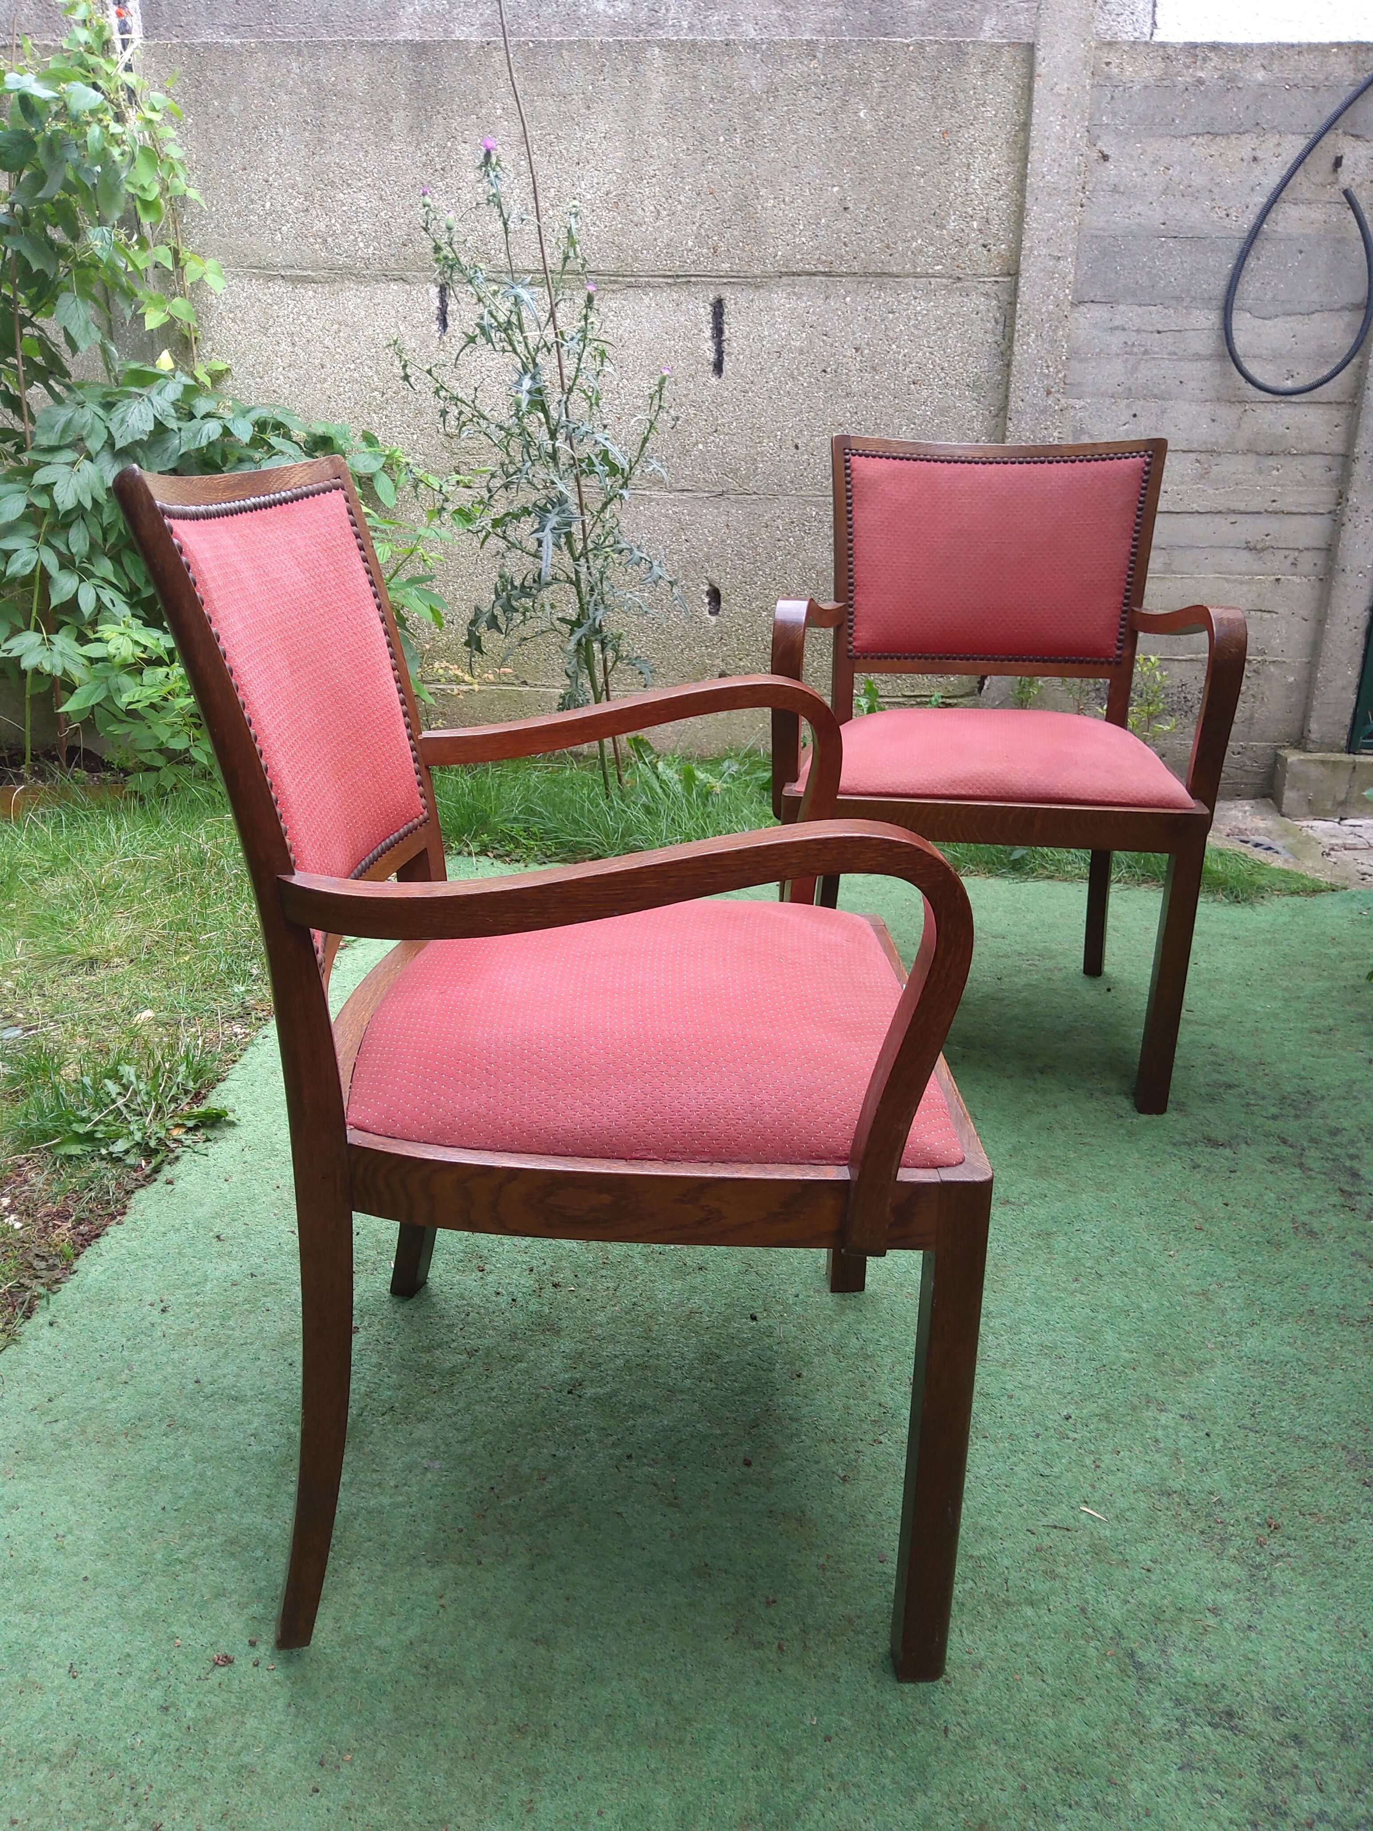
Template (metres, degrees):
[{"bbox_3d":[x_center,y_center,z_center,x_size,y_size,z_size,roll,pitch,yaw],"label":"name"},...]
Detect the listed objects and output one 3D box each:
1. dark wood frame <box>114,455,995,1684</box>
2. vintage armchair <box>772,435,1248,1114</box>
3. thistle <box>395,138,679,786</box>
[{"bbox_3d":[-0.070,0.076,1.115,0.530,0.850,0.580,0,20,0],"label":"dark wood frame"},{"bbox_3d":[0.429,-0.237,1.982,0.580,0.850,0.530,3,20,8],"label":"vintage armchair"},{"bbox_3d":[-0.313,-0.929,3.067,0.600,1.410,0.500,0,20,0],"label":"thistle"}]

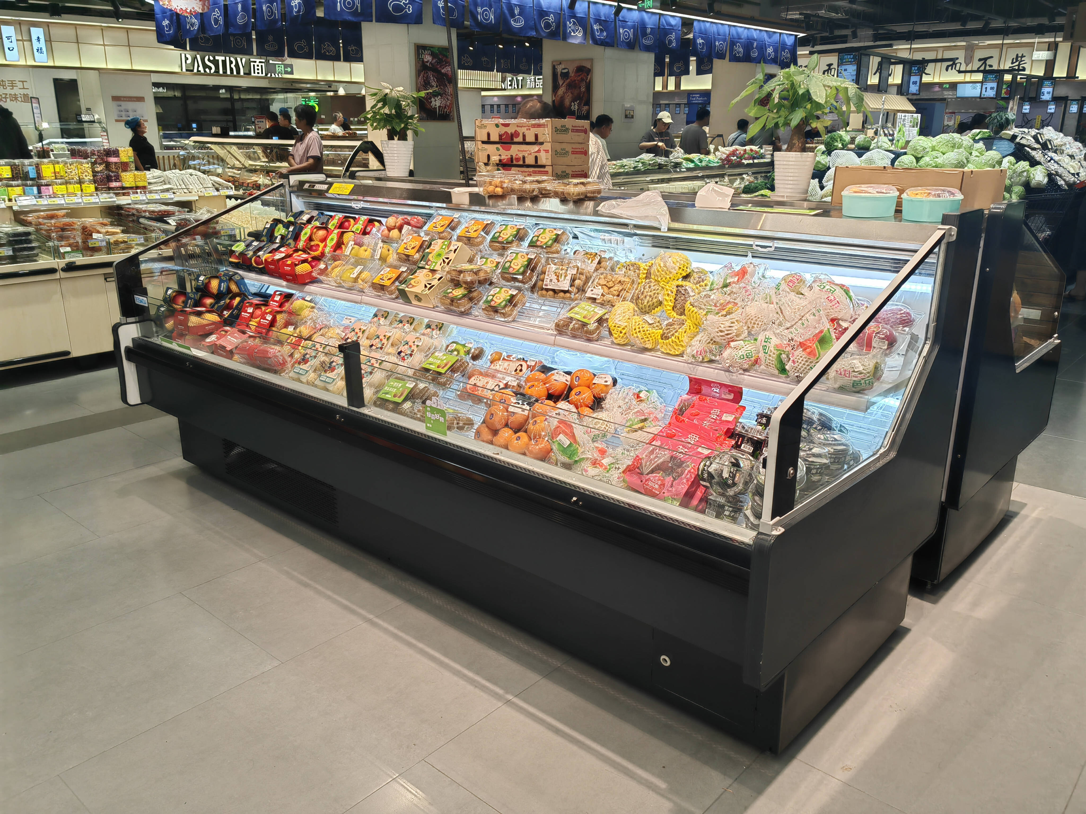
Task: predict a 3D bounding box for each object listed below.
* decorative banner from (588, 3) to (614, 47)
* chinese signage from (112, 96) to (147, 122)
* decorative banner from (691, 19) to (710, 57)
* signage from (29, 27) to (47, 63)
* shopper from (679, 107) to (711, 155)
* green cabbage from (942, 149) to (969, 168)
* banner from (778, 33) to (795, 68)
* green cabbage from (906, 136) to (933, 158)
[{"bbox_3d":[0.620,-3.967,8.791,0.020,0.400,0.345,16,23,40],"label":"decorative banner"},{"bbox_3d":[-7.239,-5.217,14.842,0.578,0.437,0.020,-14,23,-39],"label":"chinese signage"},{"bbox_3d":[2.213,-5.104,11.753,0.407,0.458,0.030,-14,23,-39],"label":"decorative banner"},{"bbox_3d":[-7.926,-5.680,13.300,0.172,0.504,0.060,-10,20,-30],"label":"signage"},{"bbox_3d":[1.615,-2.356,9.319,0.360,1.780,0.500,-12,21,-33],"label":"shopper"},{"bbox_3d":[3.334,-2.007,6.850,0.220,0.175,0.210,8,19,24],"label":"green cabbage"},{"bbox_3d":[3.292,-4.755,11.319,0.020,0.400,0.345,16,23,40],"label":"banner"},{"bbox_3d":[3.120,-2.152,7.000,0.215,0.180,0.210,8,19,22],"label":"green cabbage"}]

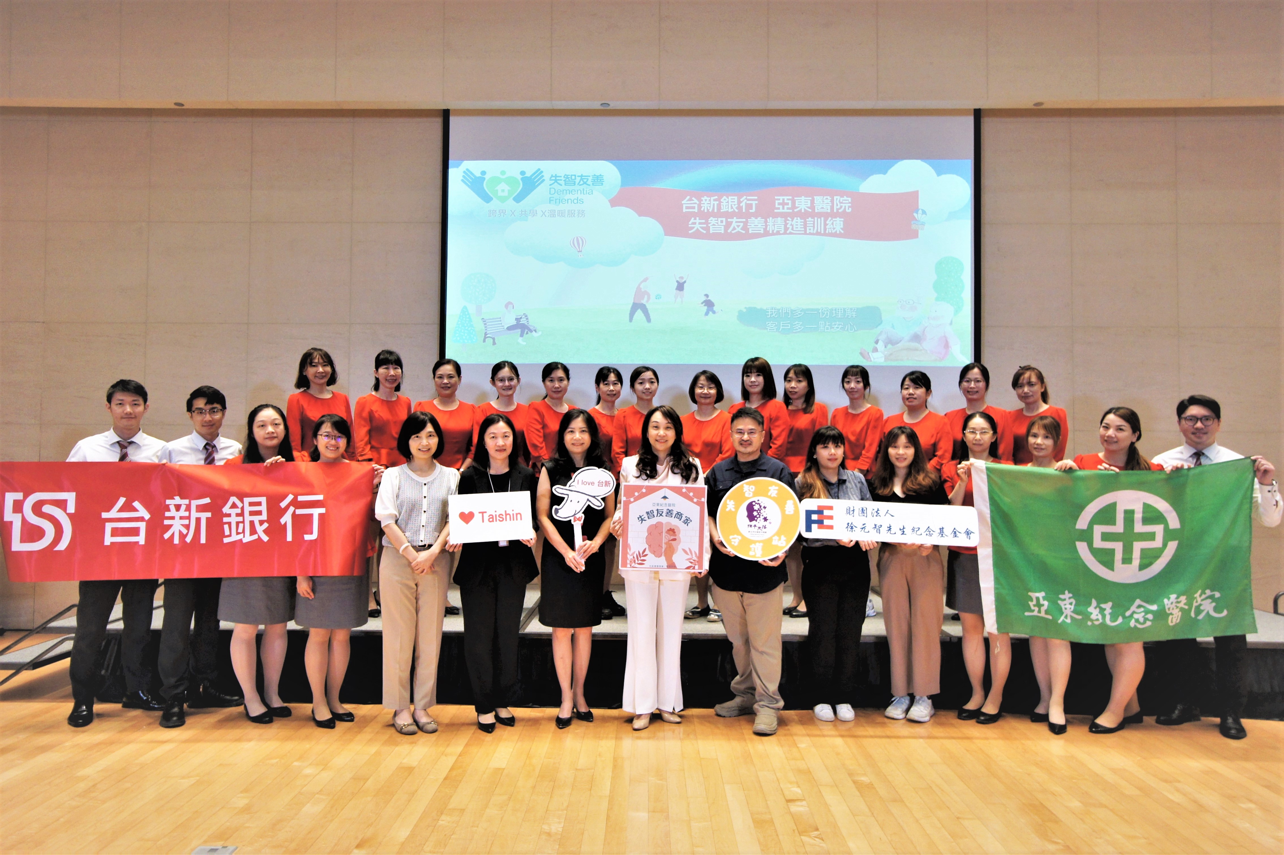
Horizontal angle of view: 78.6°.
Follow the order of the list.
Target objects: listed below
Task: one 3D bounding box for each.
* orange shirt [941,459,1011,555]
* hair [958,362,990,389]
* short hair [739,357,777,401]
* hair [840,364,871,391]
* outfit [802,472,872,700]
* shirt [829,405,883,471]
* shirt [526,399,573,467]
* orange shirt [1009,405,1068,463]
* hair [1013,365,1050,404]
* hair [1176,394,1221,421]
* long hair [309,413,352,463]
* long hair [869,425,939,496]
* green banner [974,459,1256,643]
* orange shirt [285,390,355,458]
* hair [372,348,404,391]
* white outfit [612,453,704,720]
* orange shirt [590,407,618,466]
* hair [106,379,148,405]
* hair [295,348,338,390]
[{"bbox_3d":[1.797,0.416,4.200,0.400,0.515,0.290,0,-1,16],"label":"orange shirt"},{"bbox_3d":[2.168,-0.334,5.120,0.195,0.185,0.205,0,-2,24],"label":"hair"},{"bbox_3d":[0.726,-0.299,4.880,0.215,0.265,0.230,0,-2,14],"label":"short hair"},{"bbox_3d":[1.398,-0.318,5.120,0.190,0.195,0.200,0,-2,21],"label":"hair"},{"bbox_3d":[1.034,0.851,4.200,0.400,1.230,0.280,0,-1,8],"label":"outfit"},{"bbox_3d":[1.390,0.090,5.050,0.370,0.471,0.250,0,-1,18],"label":"shirt"},{"bbox_3d":[-0.552,0.068,5.050,0.410,0.510,0.270,1,-1,-10],"label":"shirt"},{"bbox_3d":[2.416,0.082,4.800,0.390,0.460,0.260,-1,-2,20],"label":"orange shirt"},{"bbox_3d":[2.520,-0.279,5.080,0.215,0.254,0.230,0,-1,25],"label":"hair"},{"bbox_3d":[2.944,-0.093,4.150,0.185,0.165,0.210,-1,-2,33],"label":"hair"},{"bbox_3d":[-1.699,0.057,4.270,0.225,0.260,0.225,6,-2,-23],"label":"long hair"},{"bbox_3d":[1.403,0.177,4.200,0.358,0.381,0.250,0,-1,12],"label":"long hair"},{"bbox_3d":[2.485,0.648,4.120,1.460,0.960,0.100,0,-2,2],"label":"green banner"},{"bbox_3d":[-1.997,0.014,4.900,0.400,0.470,0.260,0,-2,-14],"label":"orange shirt"},{"bbox_3d":[-1.644,-0.366,5.070,0.200,0.275,0.215,1,-2,-24],"label":"hair"},{"bbox_3d":[0.096,0.796,4.130,0.470,1.330,0.320,0,-2,0],"label":"white outfit"},{"bbox_3d":[-0.213,0.099,4.970,0.350,0.460,0.230,1,-1,-5],"label":"orange shirt"},{"bbox_3d":[-2.772,-0.178,4.220,0.180,0.165,0.205,1,-2,-31],"label":"hair"},{"bbox_3d":[-2.100,-0.378,5.050,0.260,0.270,0.240,1,-1,-29],"label":"hair"}]

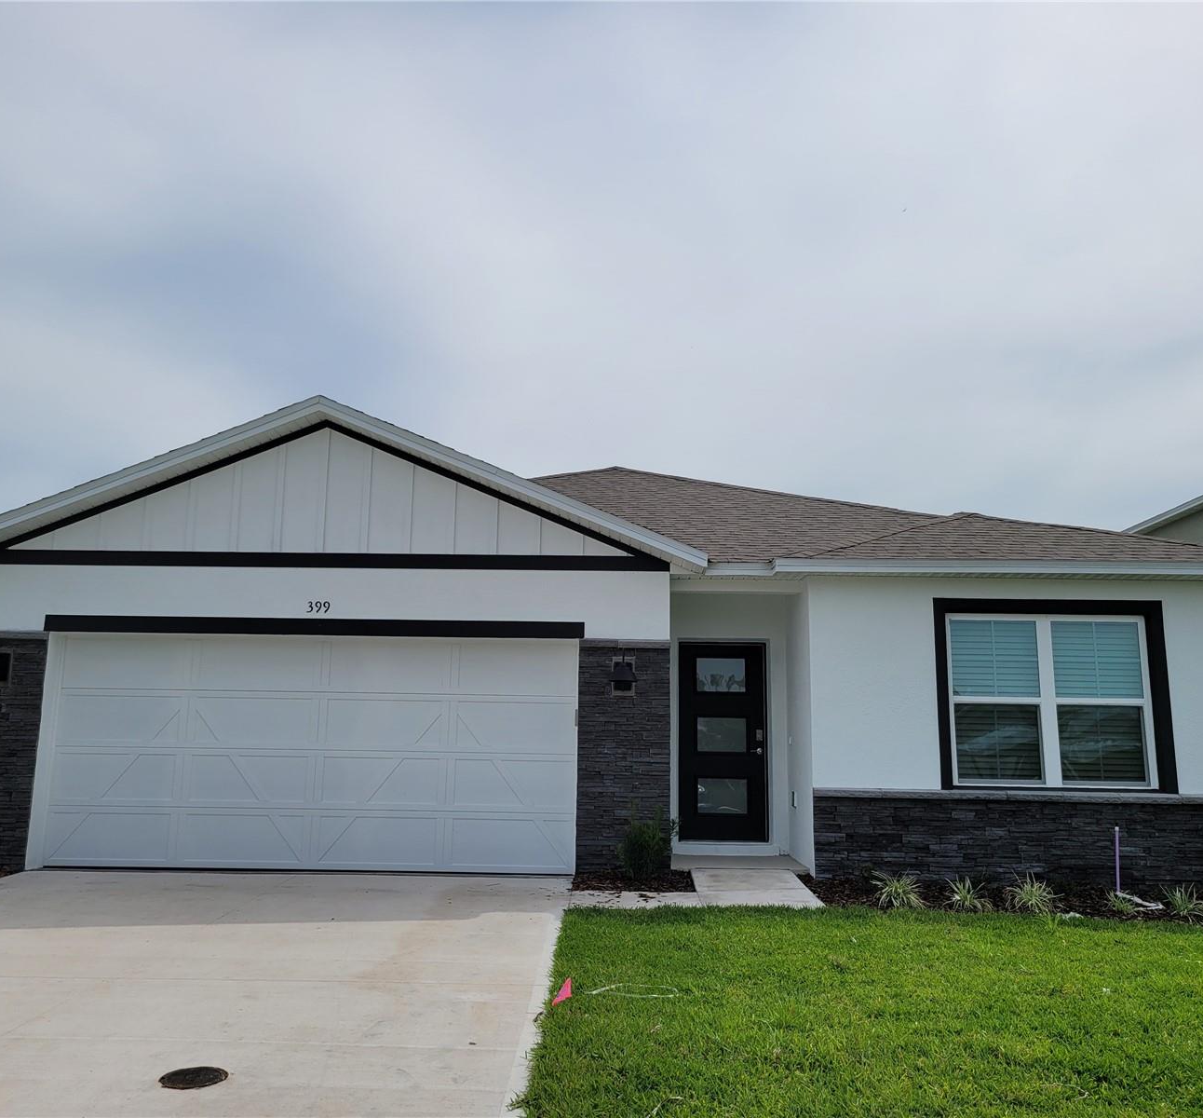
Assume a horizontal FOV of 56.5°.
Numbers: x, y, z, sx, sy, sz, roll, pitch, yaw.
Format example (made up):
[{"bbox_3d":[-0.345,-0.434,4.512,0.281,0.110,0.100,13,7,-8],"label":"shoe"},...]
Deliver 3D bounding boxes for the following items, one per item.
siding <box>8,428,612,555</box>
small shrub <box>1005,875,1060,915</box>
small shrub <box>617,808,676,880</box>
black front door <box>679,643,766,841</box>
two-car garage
[{"bbox_3d":[-2.626,-0.651,10.549,5.847,1.214,0.120,1,-10,1],"label":"siding"},{"bbox_3d":[3.312,2.559,8.609,0.431,0.261,0.421,1,-10,1],"label":"small shrub"},{"bbox_3d":[0.393,2.434,9.608,0.512,0.592,0.481,1,-10,1],"label":"small shrub"},{"bbox_3d":[1.271,1.899,11.663,0.917,2.041,0.080,1,-10,1],"label":"black front door"},{"bbox_3d":[-2.697,1.790,10.334,4.945,2.116,0.160,1,-10,1],"label":"two-car garage"}]

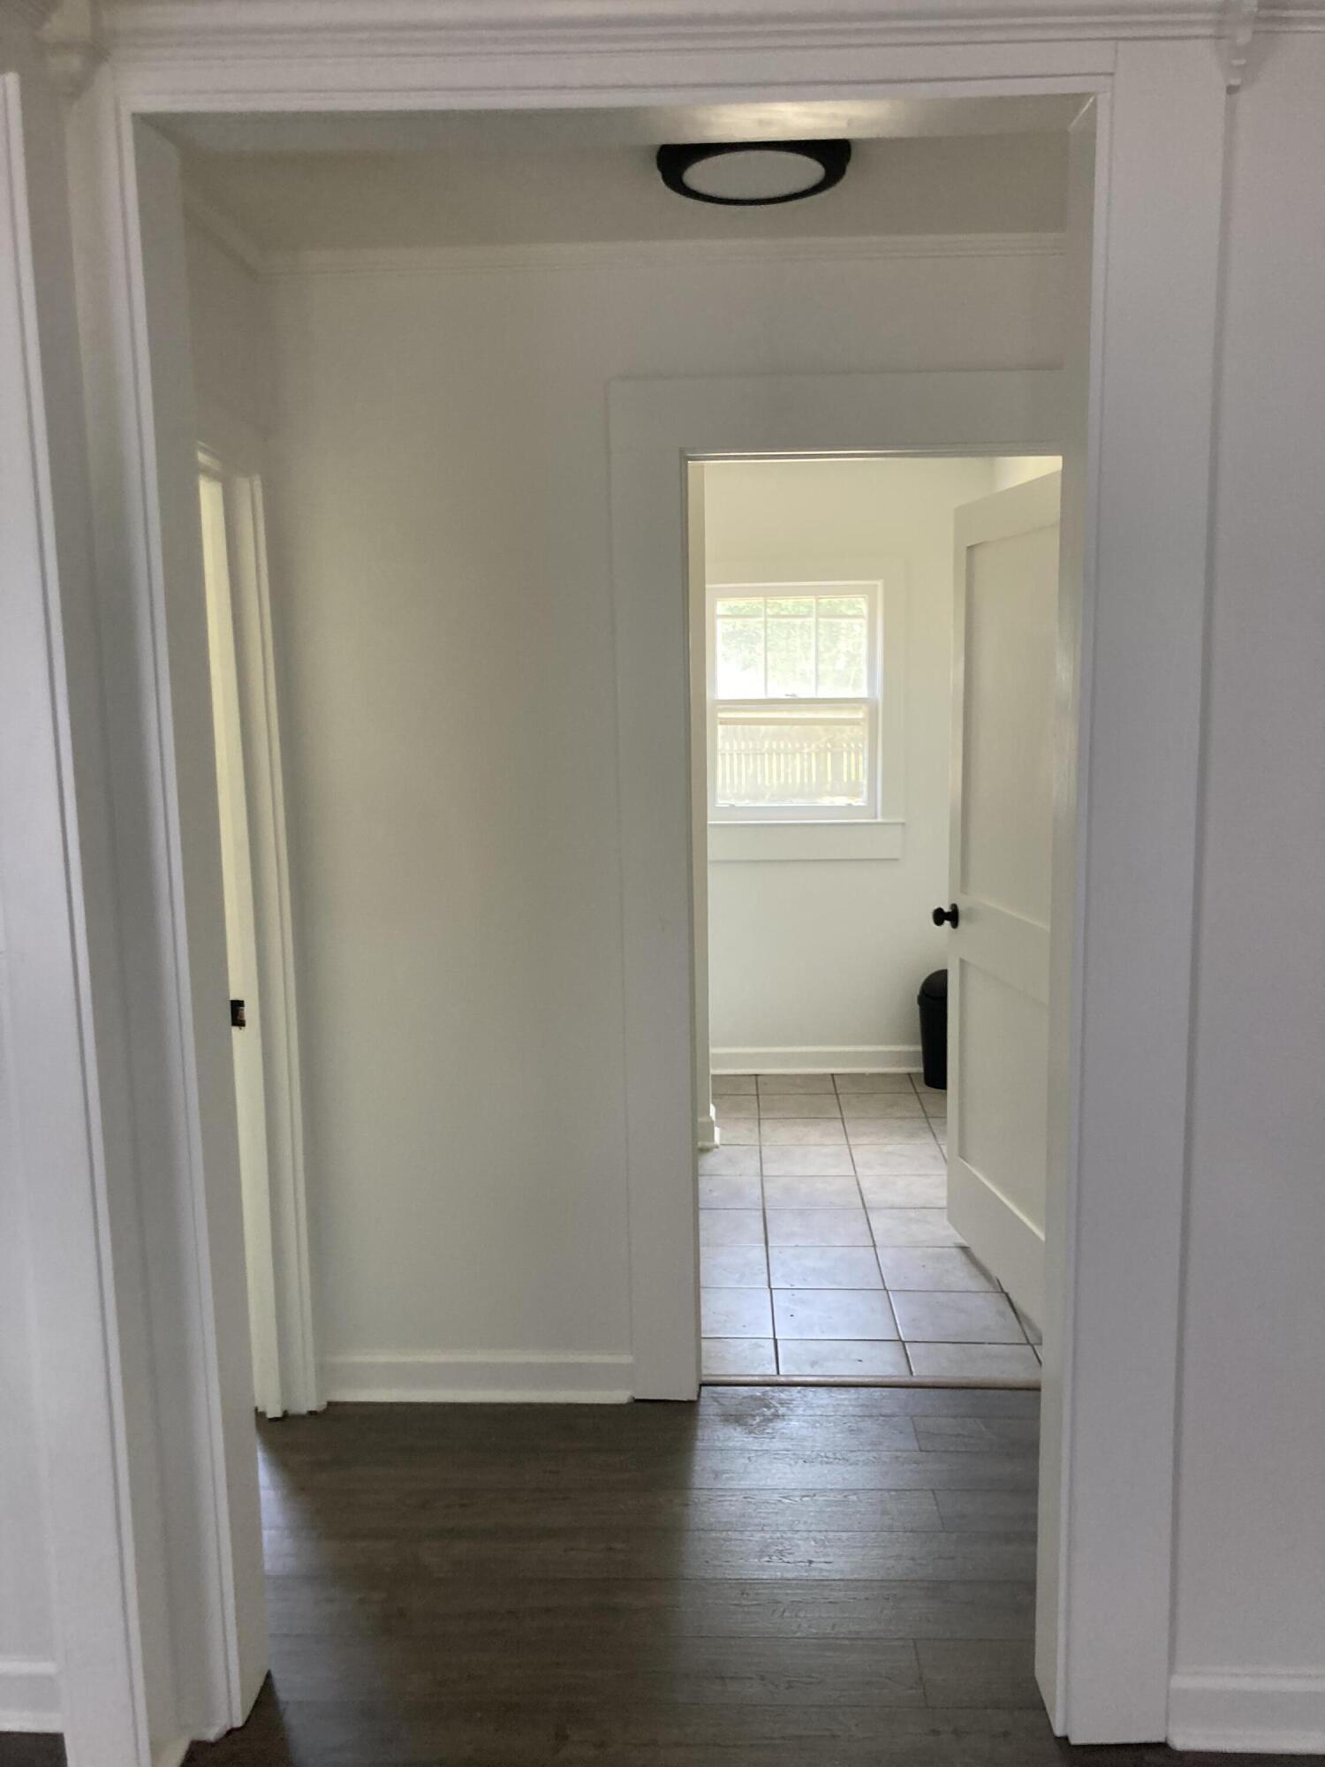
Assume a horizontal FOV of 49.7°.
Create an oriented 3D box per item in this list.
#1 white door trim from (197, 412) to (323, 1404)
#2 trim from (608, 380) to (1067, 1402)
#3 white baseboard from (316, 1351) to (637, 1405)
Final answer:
[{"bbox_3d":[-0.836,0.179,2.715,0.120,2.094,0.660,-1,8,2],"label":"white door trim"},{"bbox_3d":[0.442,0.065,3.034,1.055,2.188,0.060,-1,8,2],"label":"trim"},{"bbox_3d":[-0.410,1.100,3.195,0.682,0.119,0.032,-1,8,2],"label":"white baseboard"}]

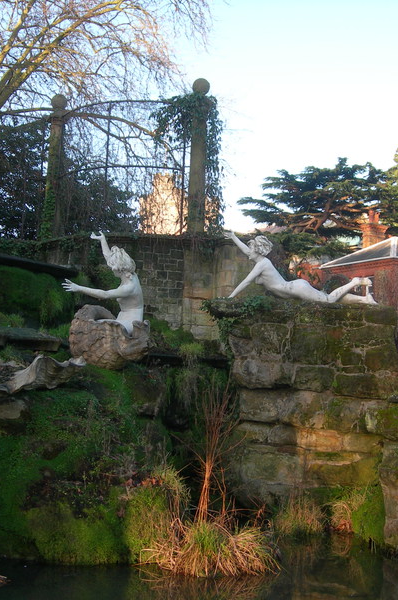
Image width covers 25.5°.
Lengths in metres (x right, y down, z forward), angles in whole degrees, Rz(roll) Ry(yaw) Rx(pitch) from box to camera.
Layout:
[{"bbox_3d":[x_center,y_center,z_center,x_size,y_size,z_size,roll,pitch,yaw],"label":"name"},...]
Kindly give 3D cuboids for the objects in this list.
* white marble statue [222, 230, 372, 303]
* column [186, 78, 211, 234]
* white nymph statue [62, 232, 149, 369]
[{"bbox_3d":[1.422,-0.441,12.300,2.070,0.980,0.680,2,-7,3],"label":"white marble statue"},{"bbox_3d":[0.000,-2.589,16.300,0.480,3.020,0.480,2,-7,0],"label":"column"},{"bbox_3d":[-1.317,0.007,12.500,1.080,1.860,0.900,0,-8,17],"label":"white nymph statue"}]

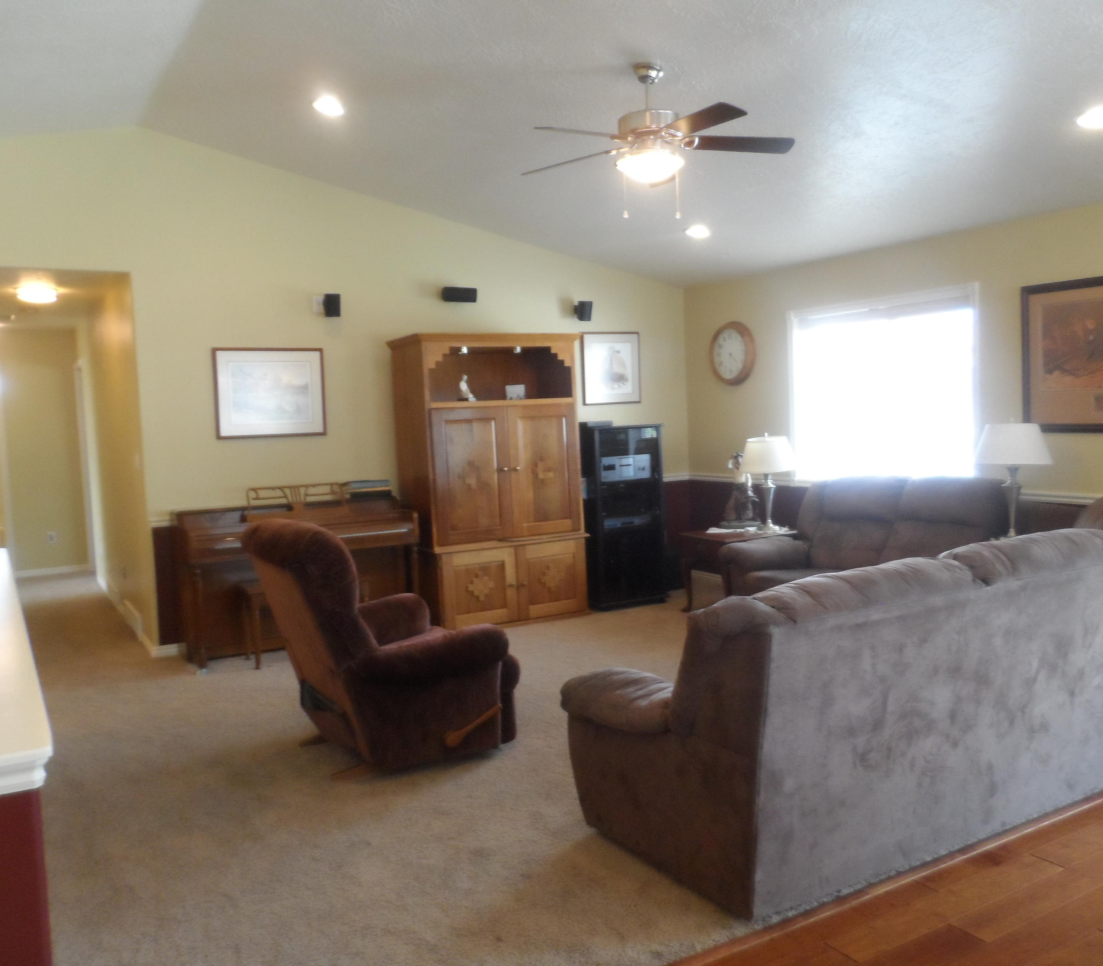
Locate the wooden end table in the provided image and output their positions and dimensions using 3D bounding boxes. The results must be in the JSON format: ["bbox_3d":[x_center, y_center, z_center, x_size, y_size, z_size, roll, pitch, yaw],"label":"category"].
[{"bbox_3d":[1.354,0.628,6.401,0.690,0.550,0.570,-5,5,-28],"label":"wooden end table"}]

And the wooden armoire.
[{"bbox_3d":[-0.436,-0.026,6.339,1.224,1.997,0.632,-4,5,-31],"label":"wooden armoire"}]

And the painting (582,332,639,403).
[{"bbox_3d":[0.508,-0.928,7.291,0.567,0.587,0.030,-4,5,-31],"label":"painting"}]

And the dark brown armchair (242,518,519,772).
[{"bbox_3d":[-0.771,0.659,3.995,1.040,1.050,0.900,-5,5,-28],"label":"dark brown armchair"}]

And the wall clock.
[{"bbox_3d":[1.431,-1.019,7.037,0.055,0.485,0.470,-5,6,-33],"label":"wall clock"}]

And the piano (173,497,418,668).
[{"bbox_3d":[-1.602,0.592,5.789,1.445,0.918,0.542,-4,5,-31],"label":"piano"}]

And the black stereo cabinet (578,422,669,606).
[{"bbox_3d":[0.474,0.242,6.761,0.602,1.345,0.462,-4,5,-31],"label":"black stereo cabinet"}]

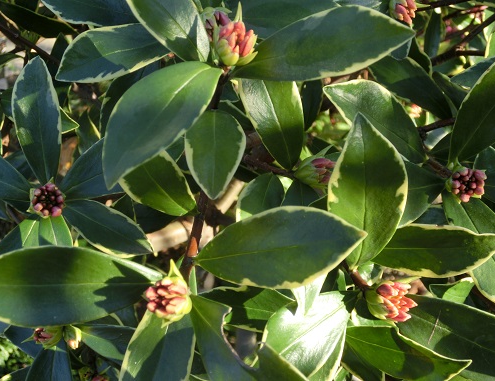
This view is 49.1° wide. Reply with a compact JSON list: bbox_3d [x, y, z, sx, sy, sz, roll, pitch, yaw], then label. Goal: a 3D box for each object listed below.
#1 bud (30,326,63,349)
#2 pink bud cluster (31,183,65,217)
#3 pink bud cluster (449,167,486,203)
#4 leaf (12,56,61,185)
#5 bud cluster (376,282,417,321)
[{"bbox_3d":[-0.140,0.101,0.380,0.023,0.019,0.019,-8,5,-38],"label":"bud"},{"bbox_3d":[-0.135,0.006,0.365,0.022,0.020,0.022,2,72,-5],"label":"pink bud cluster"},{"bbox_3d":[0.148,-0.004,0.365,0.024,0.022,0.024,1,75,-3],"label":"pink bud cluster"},{"bbox_3d":[-0.134,-0.044,0.345,0.030,0.009,0.084,-6,82,-1],"label":"leaf"},{"bbox_3d":[0.078,0.059,0.285,0.020,0.019,0.019,22,34,37],"label":"bud cluster"}]

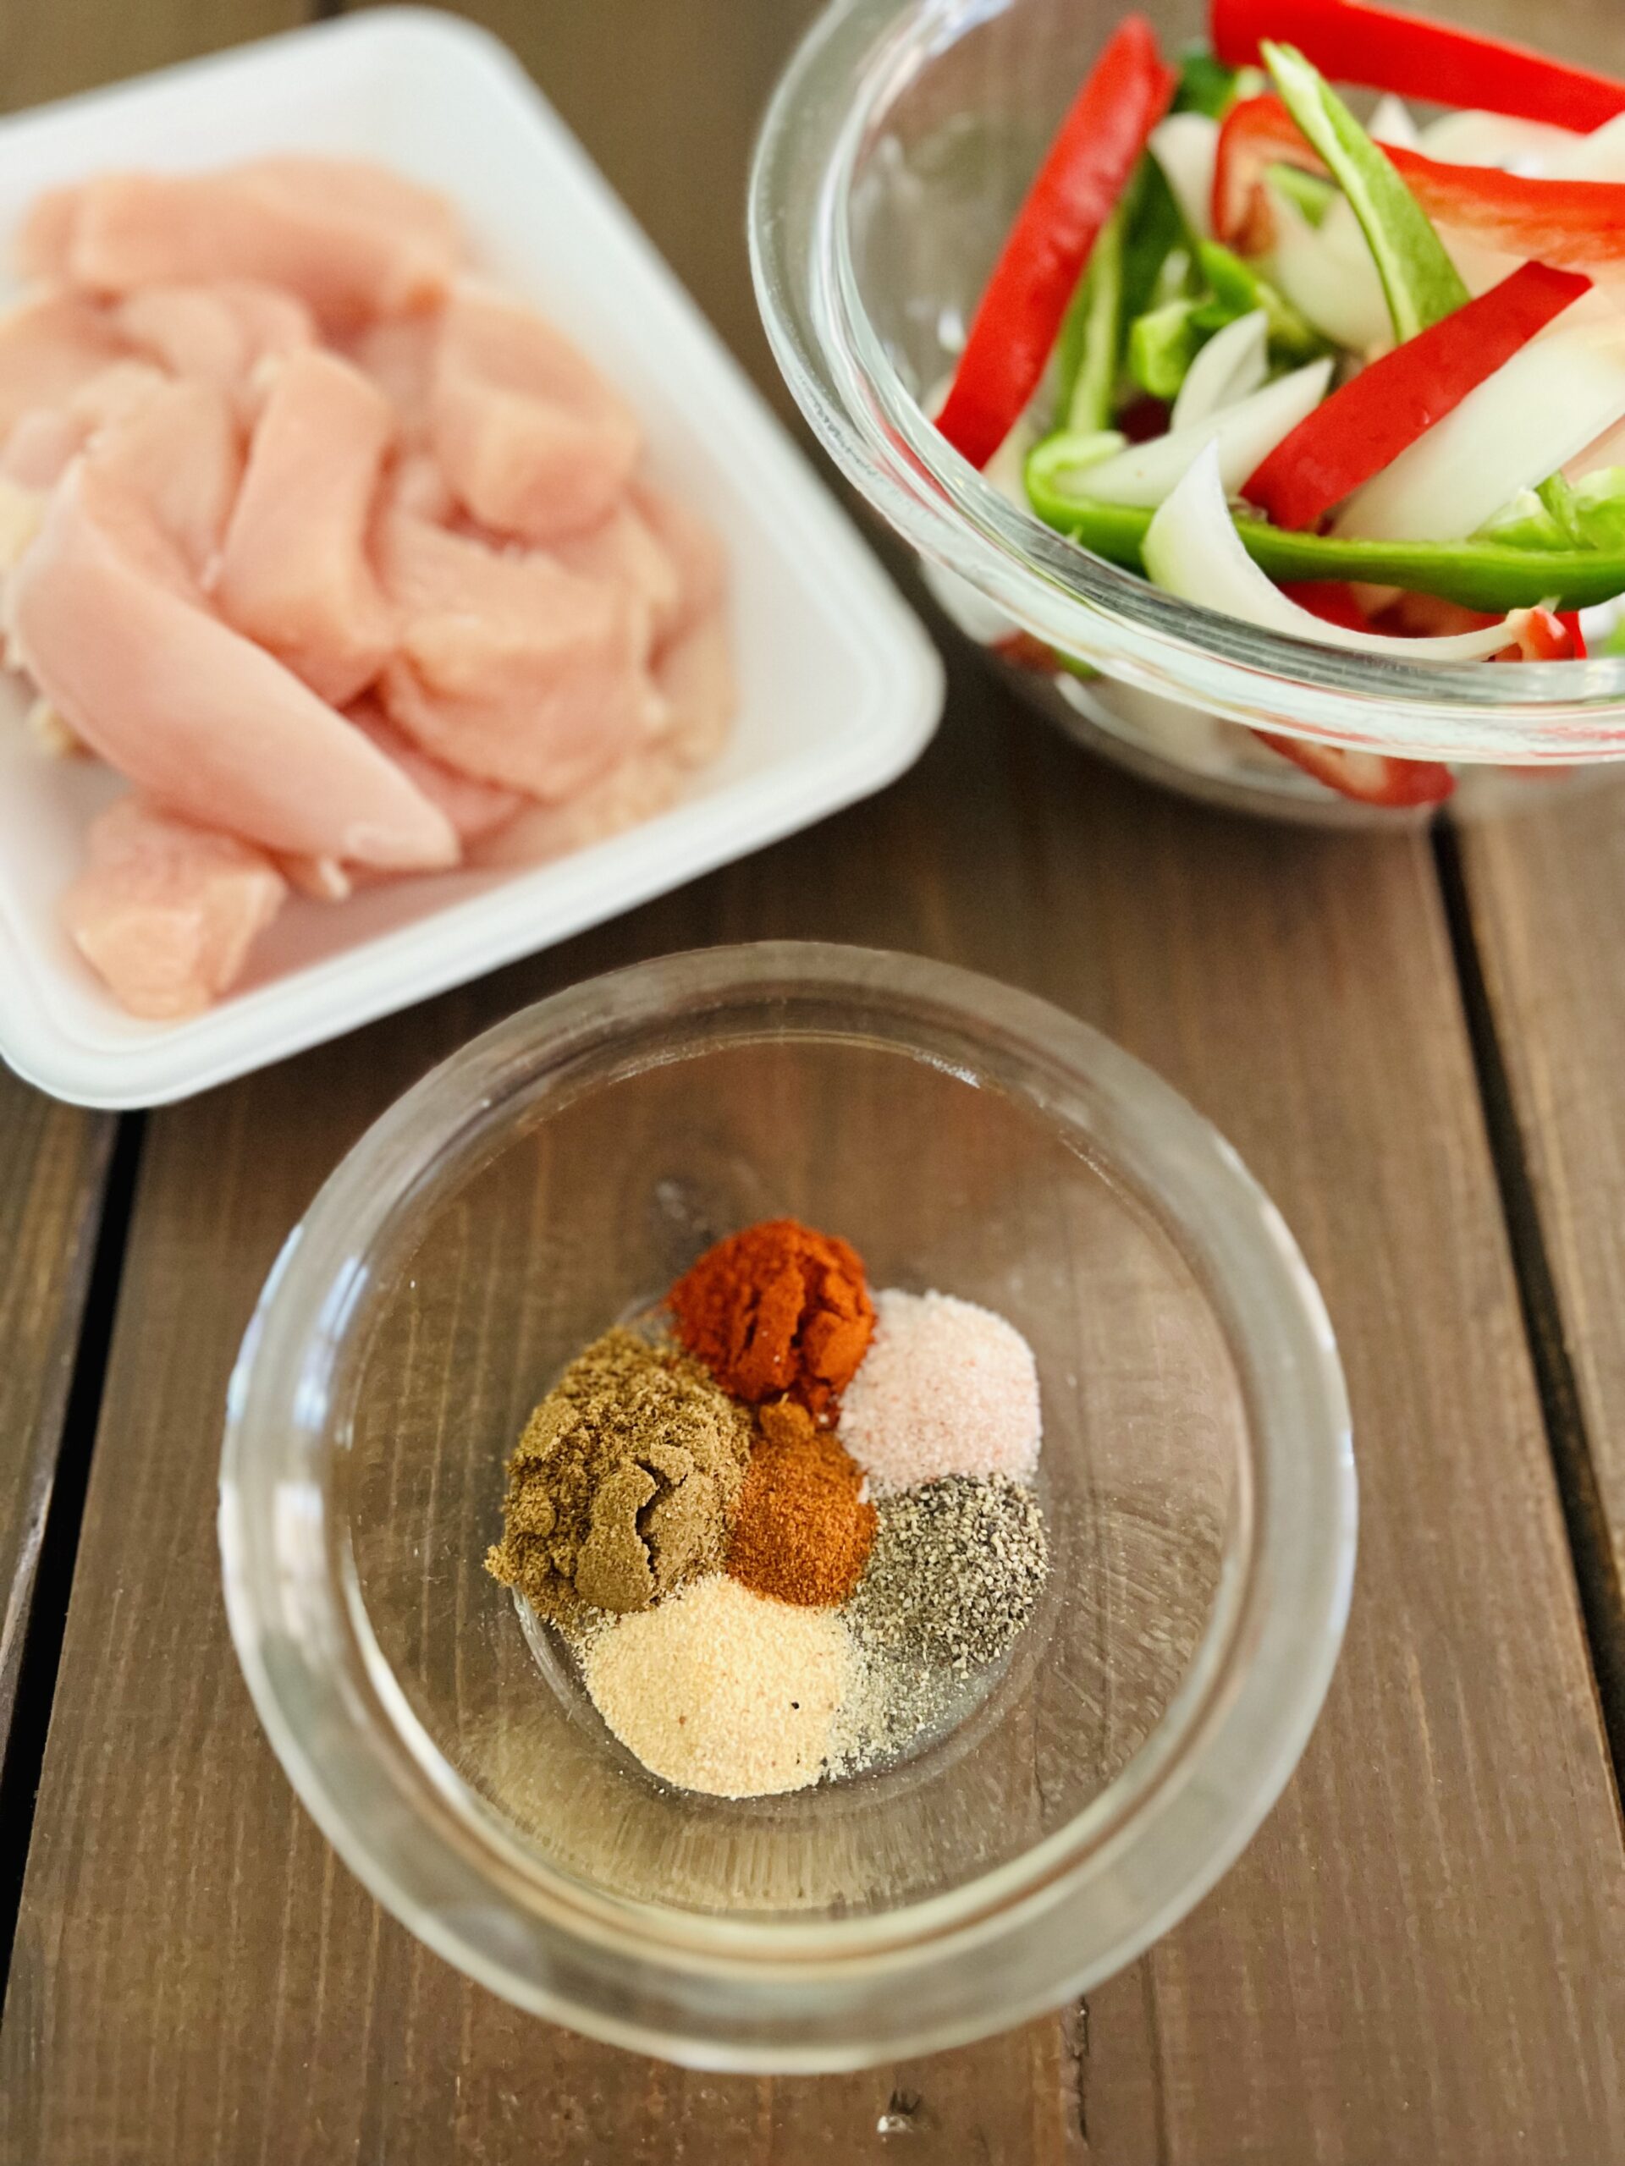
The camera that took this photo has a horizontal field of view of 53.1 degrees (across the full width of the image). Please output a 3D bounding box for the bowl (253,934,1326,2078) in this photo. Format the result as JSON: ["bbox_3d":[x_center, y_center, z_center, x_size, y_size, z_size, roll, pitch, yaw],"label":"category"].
[{"bbox_3d":[-0.002,0.049,0.201,0.120,0.057,0.120,0,64,1],"label":"bowl"}]

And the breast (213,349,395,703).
[{"bbox_3d":[-0.081,-0.089,0.259,0.026,0.020,0.060,-1,64,1],"label":"breast"}]

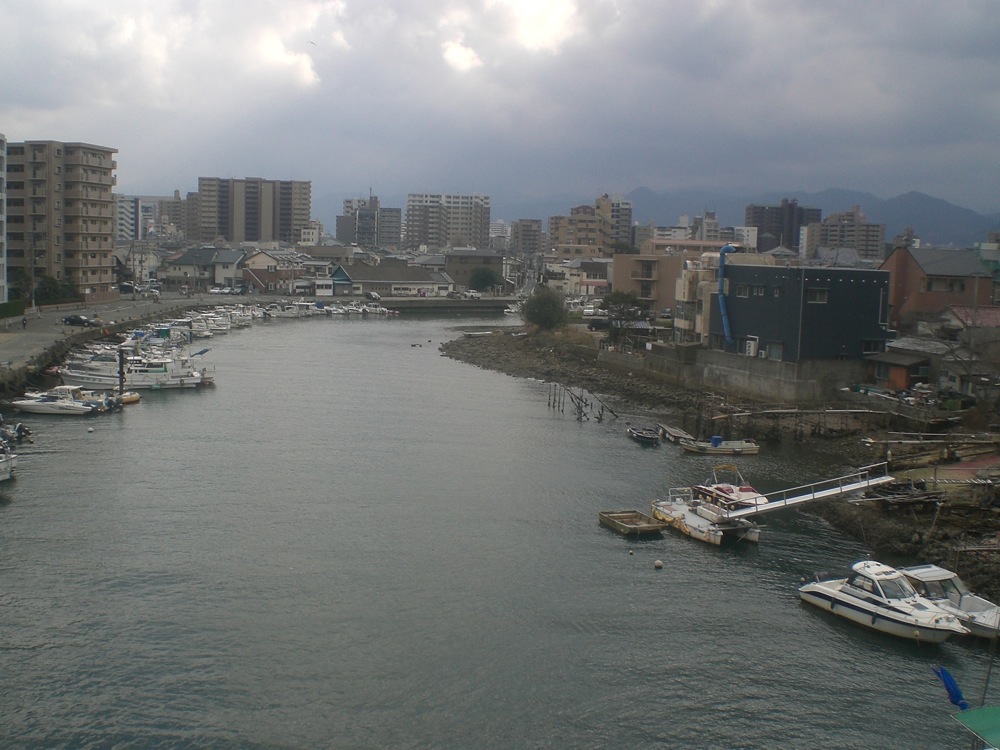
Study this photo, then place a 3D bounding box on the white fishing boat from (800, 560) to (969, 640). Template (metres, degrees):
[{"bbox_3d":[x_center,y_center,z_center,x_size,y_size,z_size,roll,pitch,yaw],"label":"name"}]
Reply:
[{"bbox_3d":[14.784,8.383,41.654,2.450,2.200,7.200,-2,7,-27],"label":"white fishing boat"}]

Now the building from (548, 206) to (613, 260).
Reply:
[{"bbox_3d":[26.089,-40.212,343.000,14.500,27.300,12.000,4,7,18],"label":"building"}]

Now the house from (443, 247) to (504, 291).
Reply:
[{"bbox_3d":[-6.976,-27.007,289.000,14.600,10.800,10.000,2,6,-1],"label":"house"}]

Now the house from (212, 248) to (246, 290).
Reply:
[{"bbox_3d":[-59.186,-23.005,242.258,5.310,8.890,6.800,3,7,12],"label":"house"}]

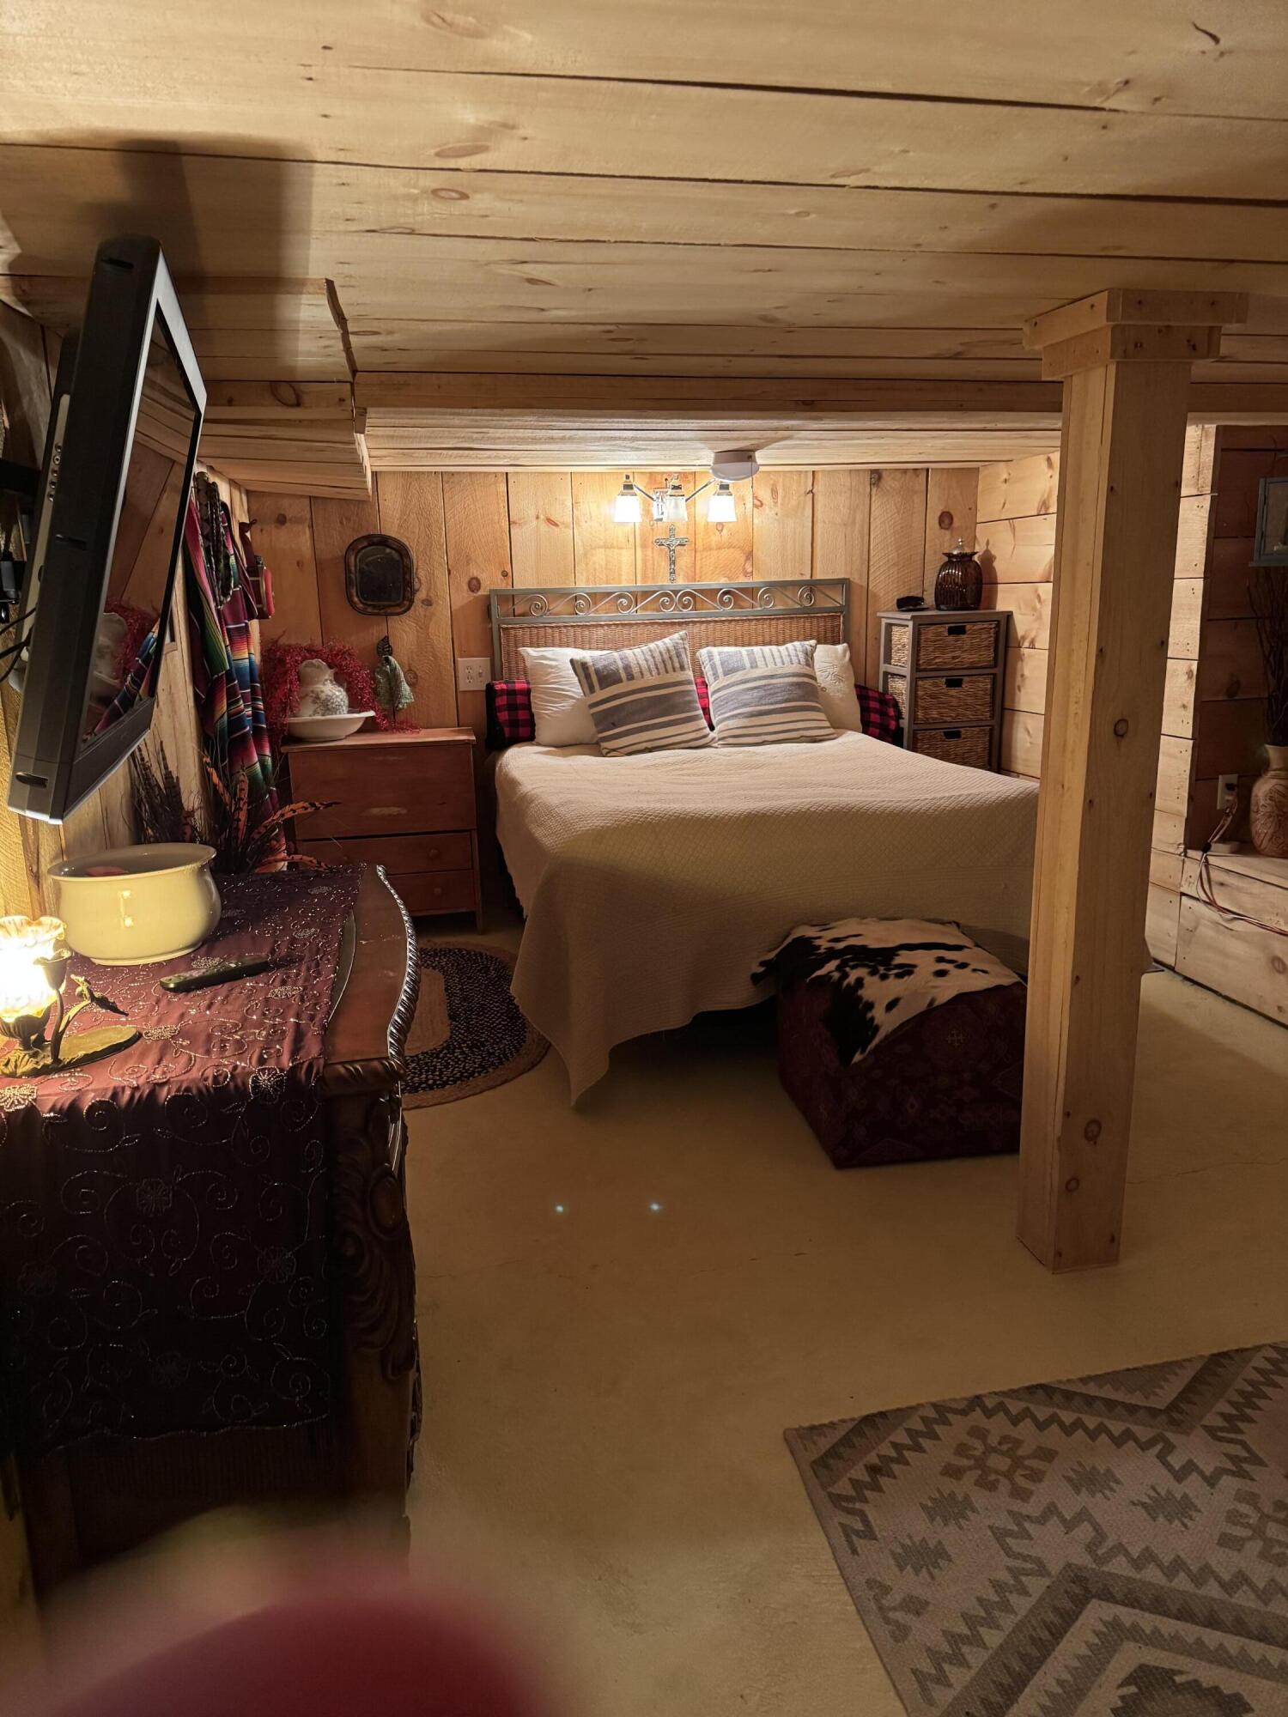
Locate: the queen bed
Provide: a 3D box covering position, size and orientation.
[{"bbox_3d":[0.356,-0.273,4.142,1.740,1.330,2.230,-4,13,-11],"label":"queen bed"}]

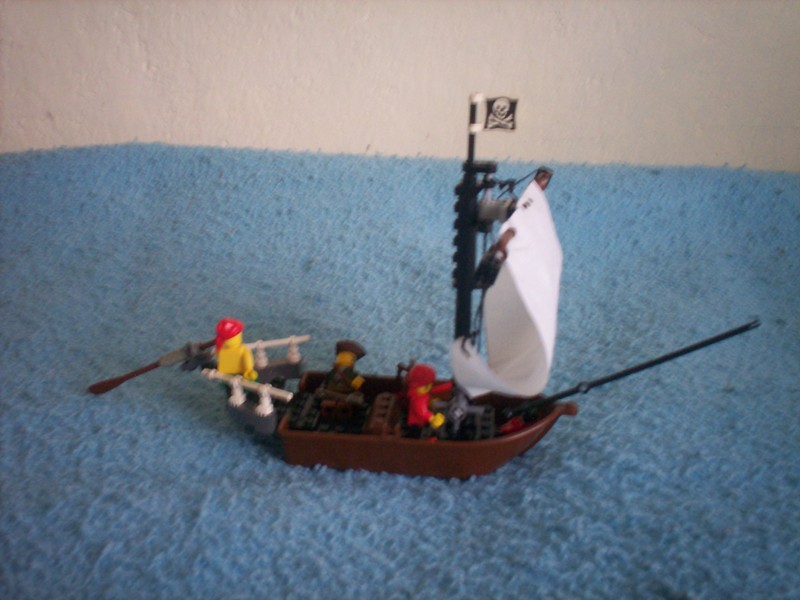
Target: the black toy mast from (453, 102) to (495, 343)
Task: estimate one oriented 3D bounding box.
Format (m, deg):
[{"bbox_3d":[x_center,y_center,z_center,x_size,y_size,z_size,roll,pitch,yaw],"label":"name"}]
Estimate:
[{"bbox_3d":[0.033,-0.016,0.384,0.018,0.154,0.012,3,22,5],"label":"black toy mast"}]

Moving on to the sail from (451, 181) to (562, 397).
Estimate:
[{"bbox_3d":[0.053,-0.004,0.391,0.046,0.092,0.076,7,22,16],"label":"sail"}]

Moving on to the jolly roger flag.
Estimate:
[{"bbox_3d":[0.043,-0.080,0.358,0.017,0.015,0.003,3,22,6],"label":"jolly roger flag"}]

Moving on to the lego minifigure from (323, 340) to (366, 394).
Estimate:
[{"bbox_3d":[-0.028,0.039,0.420,0.025,0.035,0.021,3,22,5],"label":"lego minifigure"}]

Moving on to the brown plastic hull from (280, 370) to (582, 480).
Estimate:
[{"bbox_3d":[0.016,0.061,0.416,0.144,0.030,0.064,3,22,5],"label":"brown plastic hull"}]

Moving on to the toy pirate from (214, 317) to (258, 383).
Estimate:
[{"bbox_3d":[-0.081,0.031,0.411,0.025,0.041,0.016,17,27,36],"label":"toy pirate"}]

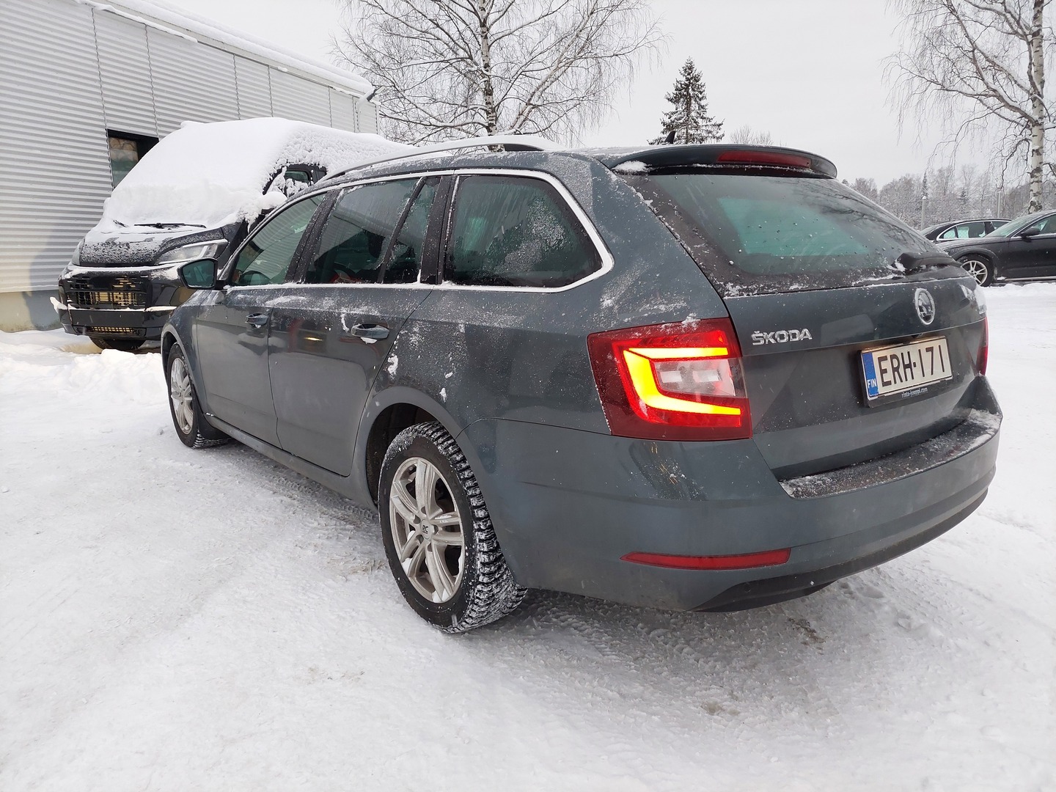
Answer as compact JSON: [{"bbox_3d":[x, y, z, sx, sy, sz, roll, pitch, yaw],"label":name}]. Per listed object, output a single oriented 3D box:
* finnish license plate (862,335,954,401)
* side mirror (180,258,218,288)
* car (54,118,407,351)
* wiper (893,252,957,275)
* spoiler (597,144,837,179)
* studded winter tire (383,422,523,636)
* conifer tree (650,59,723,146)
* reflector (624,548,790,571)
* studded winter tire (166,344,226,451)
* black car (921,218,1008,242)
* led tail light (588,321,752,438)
[{"bbox_3d":[0.984,-0.077,1.962,0.442,0.118,0.015,-9,1,-37],"label":"finnish license plate"},{"bbox_3d":[-1.623,-0.601,3.742,0.200,0.150,0.120,-9,14,-37],"label":"side mirror"},{"bbox_3d":[-3.115,-1.970,9.564,2.050,2.450,5.500,4,12,20],"label":"car"},{"bbox_3d":[1.086,-0.357,2.076,0.370,0.075,0.065,-9,14,-37],"label":"wiper"},{"bbox_3d":[0.642,-0.698,2.276,1.100,0.090,0.230,-9,14,-37],"label":"spoiler"},{"bbox_3d":[-0.236,0.393,2.385,0.205,0.630,0.630,-9,14,-37],"label":"studded winter tire"},{"bbox_3d":[10.061,-14.494,47.030,5.400,11.950,5.400,0,11,0],"label":"conifer tree"},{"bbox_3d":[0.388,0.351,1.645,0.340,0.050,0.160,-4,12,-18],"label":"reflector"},{"bbox_3d":[-1.903,-0.012,4.447,0.205,0.630,0.630,-9,14,-37],"label":"studded winter tire"},{"bbox_3d":[11.421,-3.605,18.752,4.850,1.500,1.870,-1,11,-5],"label":"black car"},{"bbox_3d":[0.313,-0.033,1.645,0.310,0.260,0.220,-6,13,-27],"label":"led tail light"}]

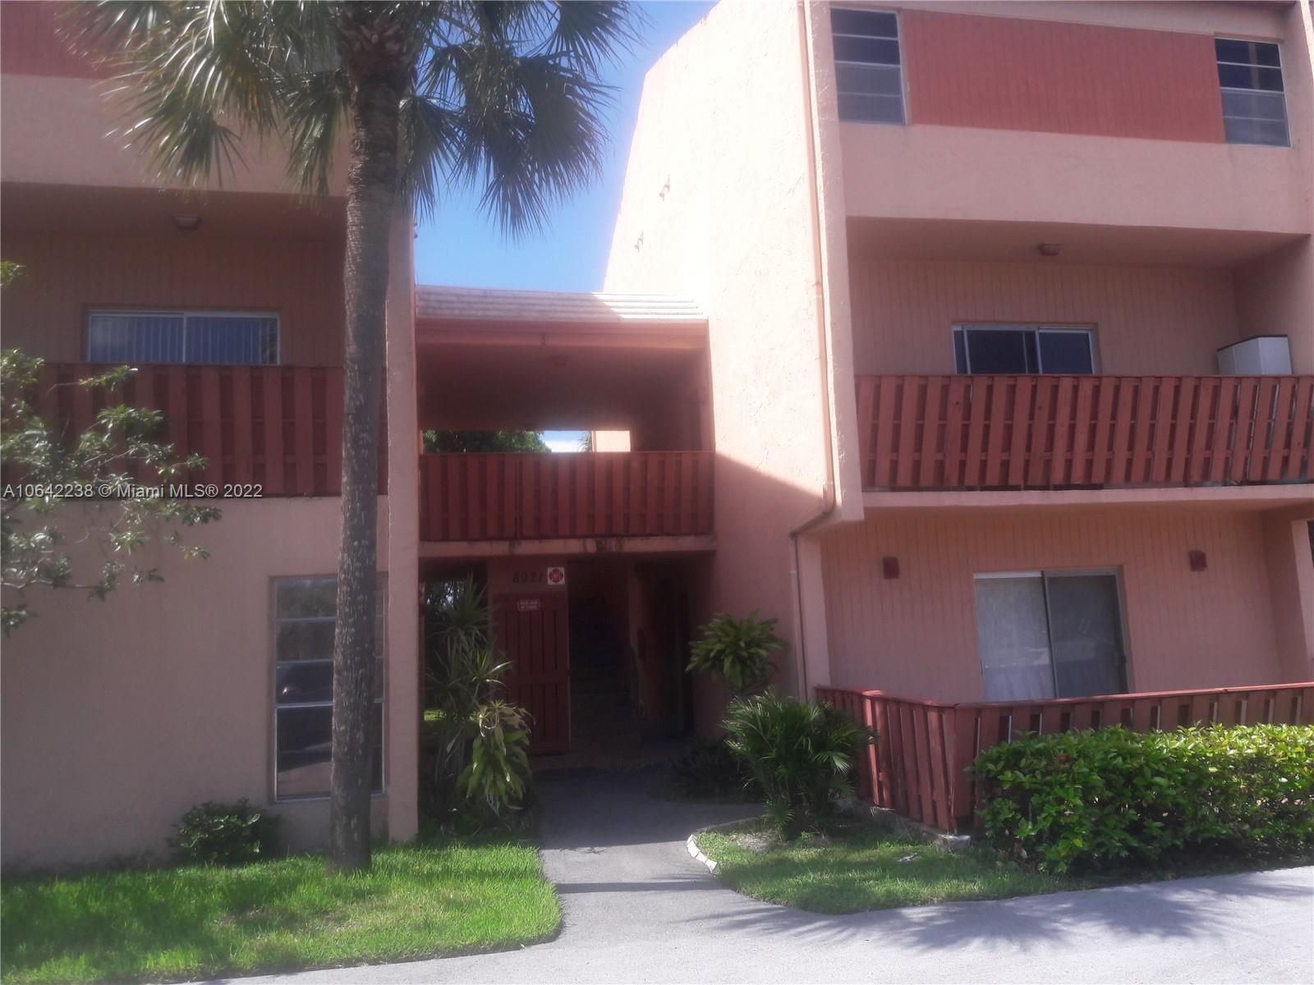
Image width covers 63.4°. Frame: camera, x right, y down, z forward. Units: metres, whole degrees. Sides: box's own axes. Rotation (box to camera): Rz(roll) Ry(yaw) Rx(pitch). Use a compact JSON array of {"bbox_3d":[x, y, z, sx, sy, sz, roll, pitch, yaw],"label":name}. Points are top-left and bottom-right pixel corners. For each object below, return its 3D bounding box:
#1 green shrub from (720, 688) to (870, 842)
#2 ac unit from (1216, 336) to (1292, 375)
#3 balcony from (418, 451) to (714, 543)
[{"bbox_3d":[1.099,2.139,8.489,1.151,1.091,1.010,-1,-8,-12],"label":"green shrub"},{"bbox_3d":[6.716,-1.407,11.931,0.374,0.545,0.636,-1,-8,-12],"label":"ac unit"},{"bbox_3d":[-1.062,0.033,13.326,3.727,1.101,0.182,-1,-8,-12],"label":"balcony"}]

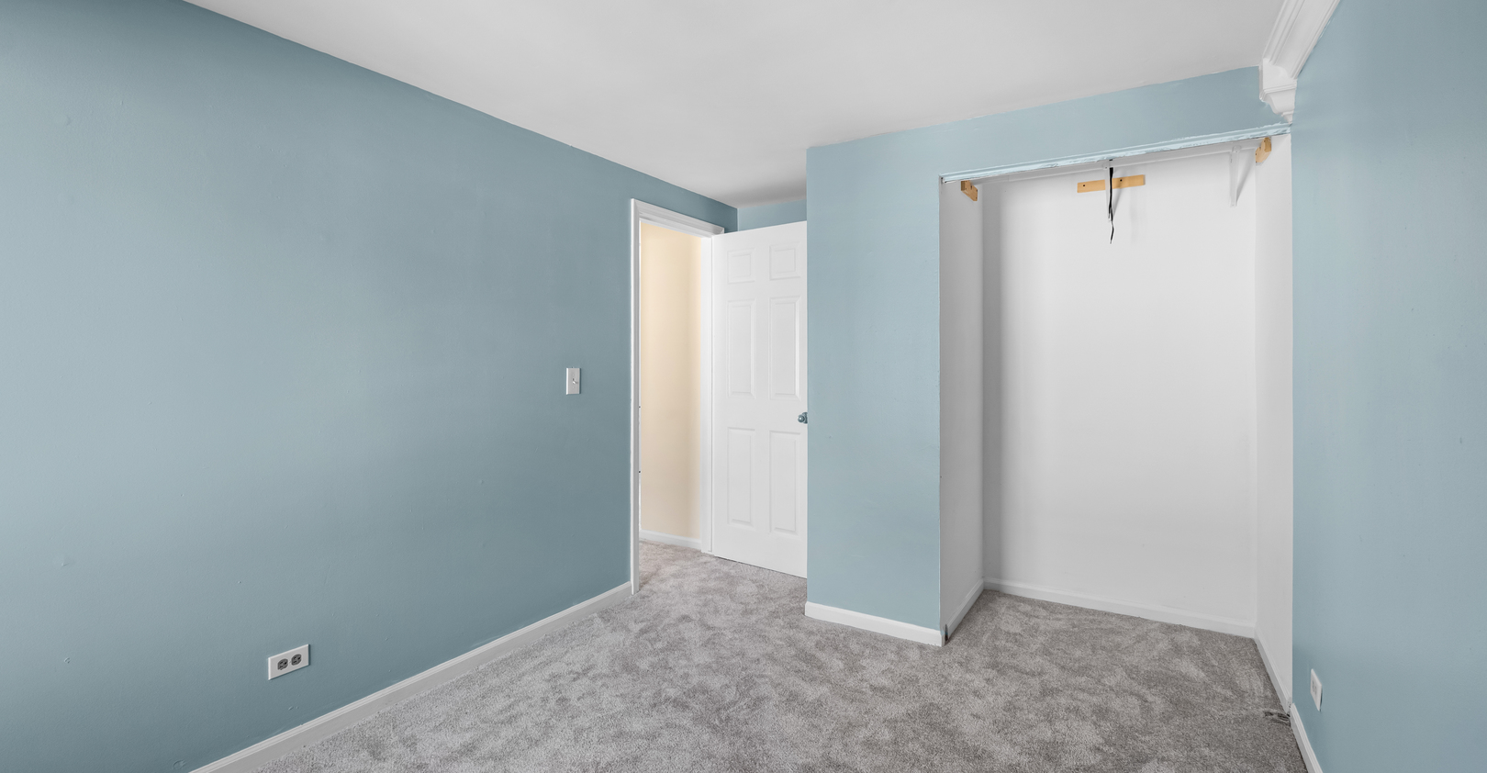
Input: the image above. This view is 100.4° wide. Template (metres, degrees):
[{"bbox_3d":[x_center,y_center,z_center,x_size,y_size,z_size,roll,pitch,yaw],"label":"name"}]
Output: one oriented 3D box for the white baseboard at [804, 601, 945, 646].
[{"bbox_3d":[0.592,1.096,2.880,0.654,0.073,0.016,1,2,32],"label":"white baseboard"}]

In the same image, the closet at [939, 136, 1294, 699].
[{"bbox_3d":[1.578,0.121,2.742,1.170,2.037,0.844,1,2,32],"label":"closet"}]

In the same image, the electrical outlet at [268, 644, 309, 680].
[{"bbox_3d":[-1.457,0.884,1.987,0.010,0.070,0.114,1,2,32],"label":"electrical outlet"}]

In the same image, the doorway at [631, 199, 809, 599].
[{"bbox_3d":[-0.071,0.048,3.485,0.765,2.114,0.855,1,2,32],"label":"doorway"}]

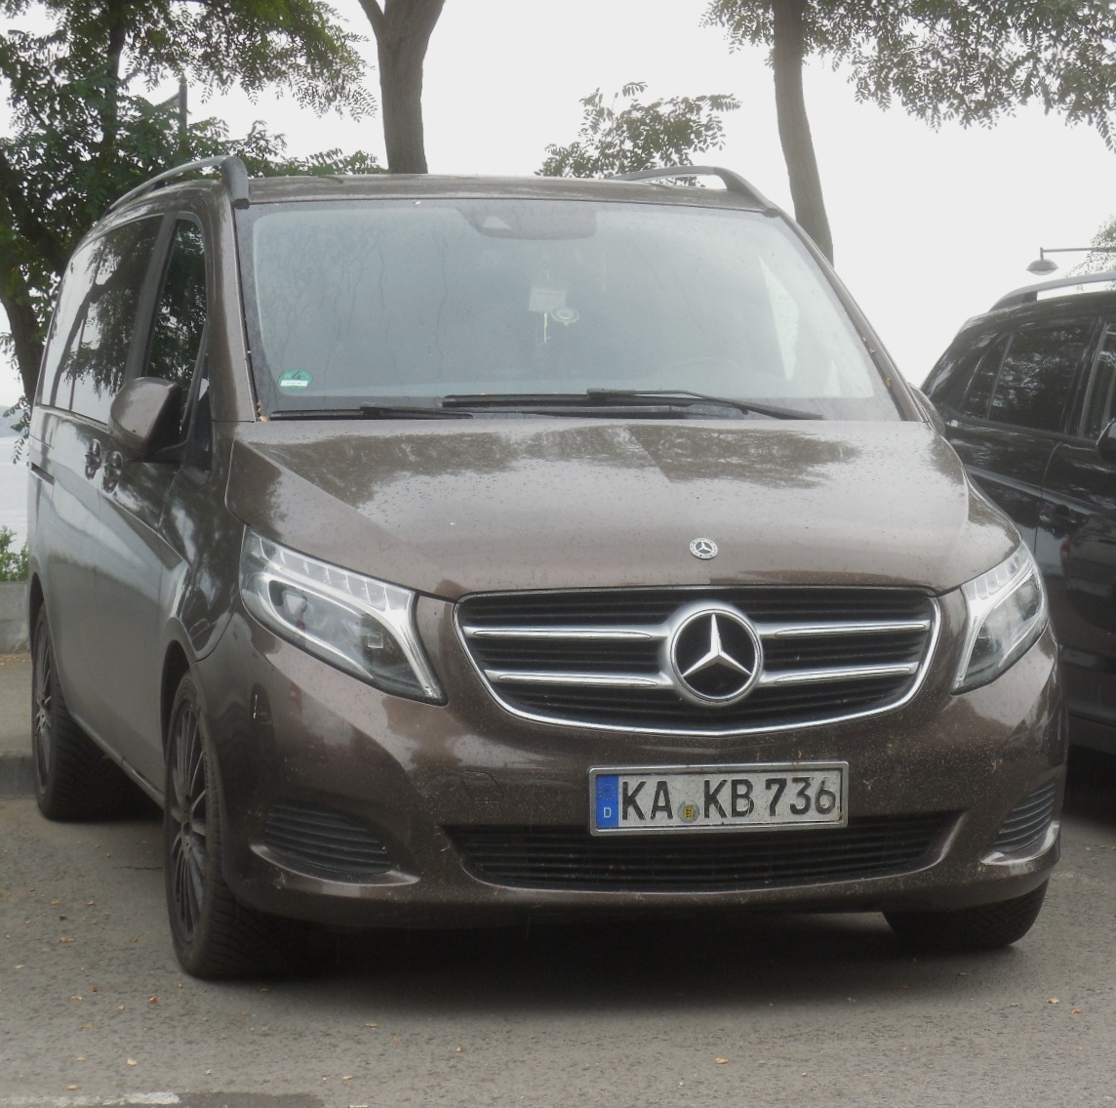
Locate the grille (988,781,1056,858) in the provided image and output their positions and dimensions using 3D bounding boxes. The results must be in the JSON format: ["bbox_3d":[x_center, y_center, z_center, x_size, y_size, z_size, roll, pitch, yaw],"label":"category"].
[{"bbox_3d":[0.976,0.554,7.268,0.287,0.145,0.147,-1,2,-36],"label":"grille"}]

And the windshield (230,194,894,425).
[{"bbox_3d":[-0.004,-0.569,8.063,1.520,0.110,0.987,0,38,-14],"label":"windshield"}]

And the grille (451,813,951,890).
[{"bbox_3d":[0.309,0.601,6.880,1.050,0.145,0.110,0,2,-14],"label":"grille"}]

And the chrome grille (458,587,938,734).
[{"bbox_3d":[0.301,0.215,6.897,1.020,0.285,0.130,0,2,-14],"label":"chrome grille"}]

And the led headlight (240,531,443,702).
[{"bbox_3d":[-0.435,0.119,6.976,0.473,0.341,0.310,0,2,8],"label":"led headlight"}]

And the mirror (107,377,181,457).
[{"bbox_3d":[-0.968,-0.315,7.985,0.180,0.190,0.200,0,2,1],"label":"mirror"}]

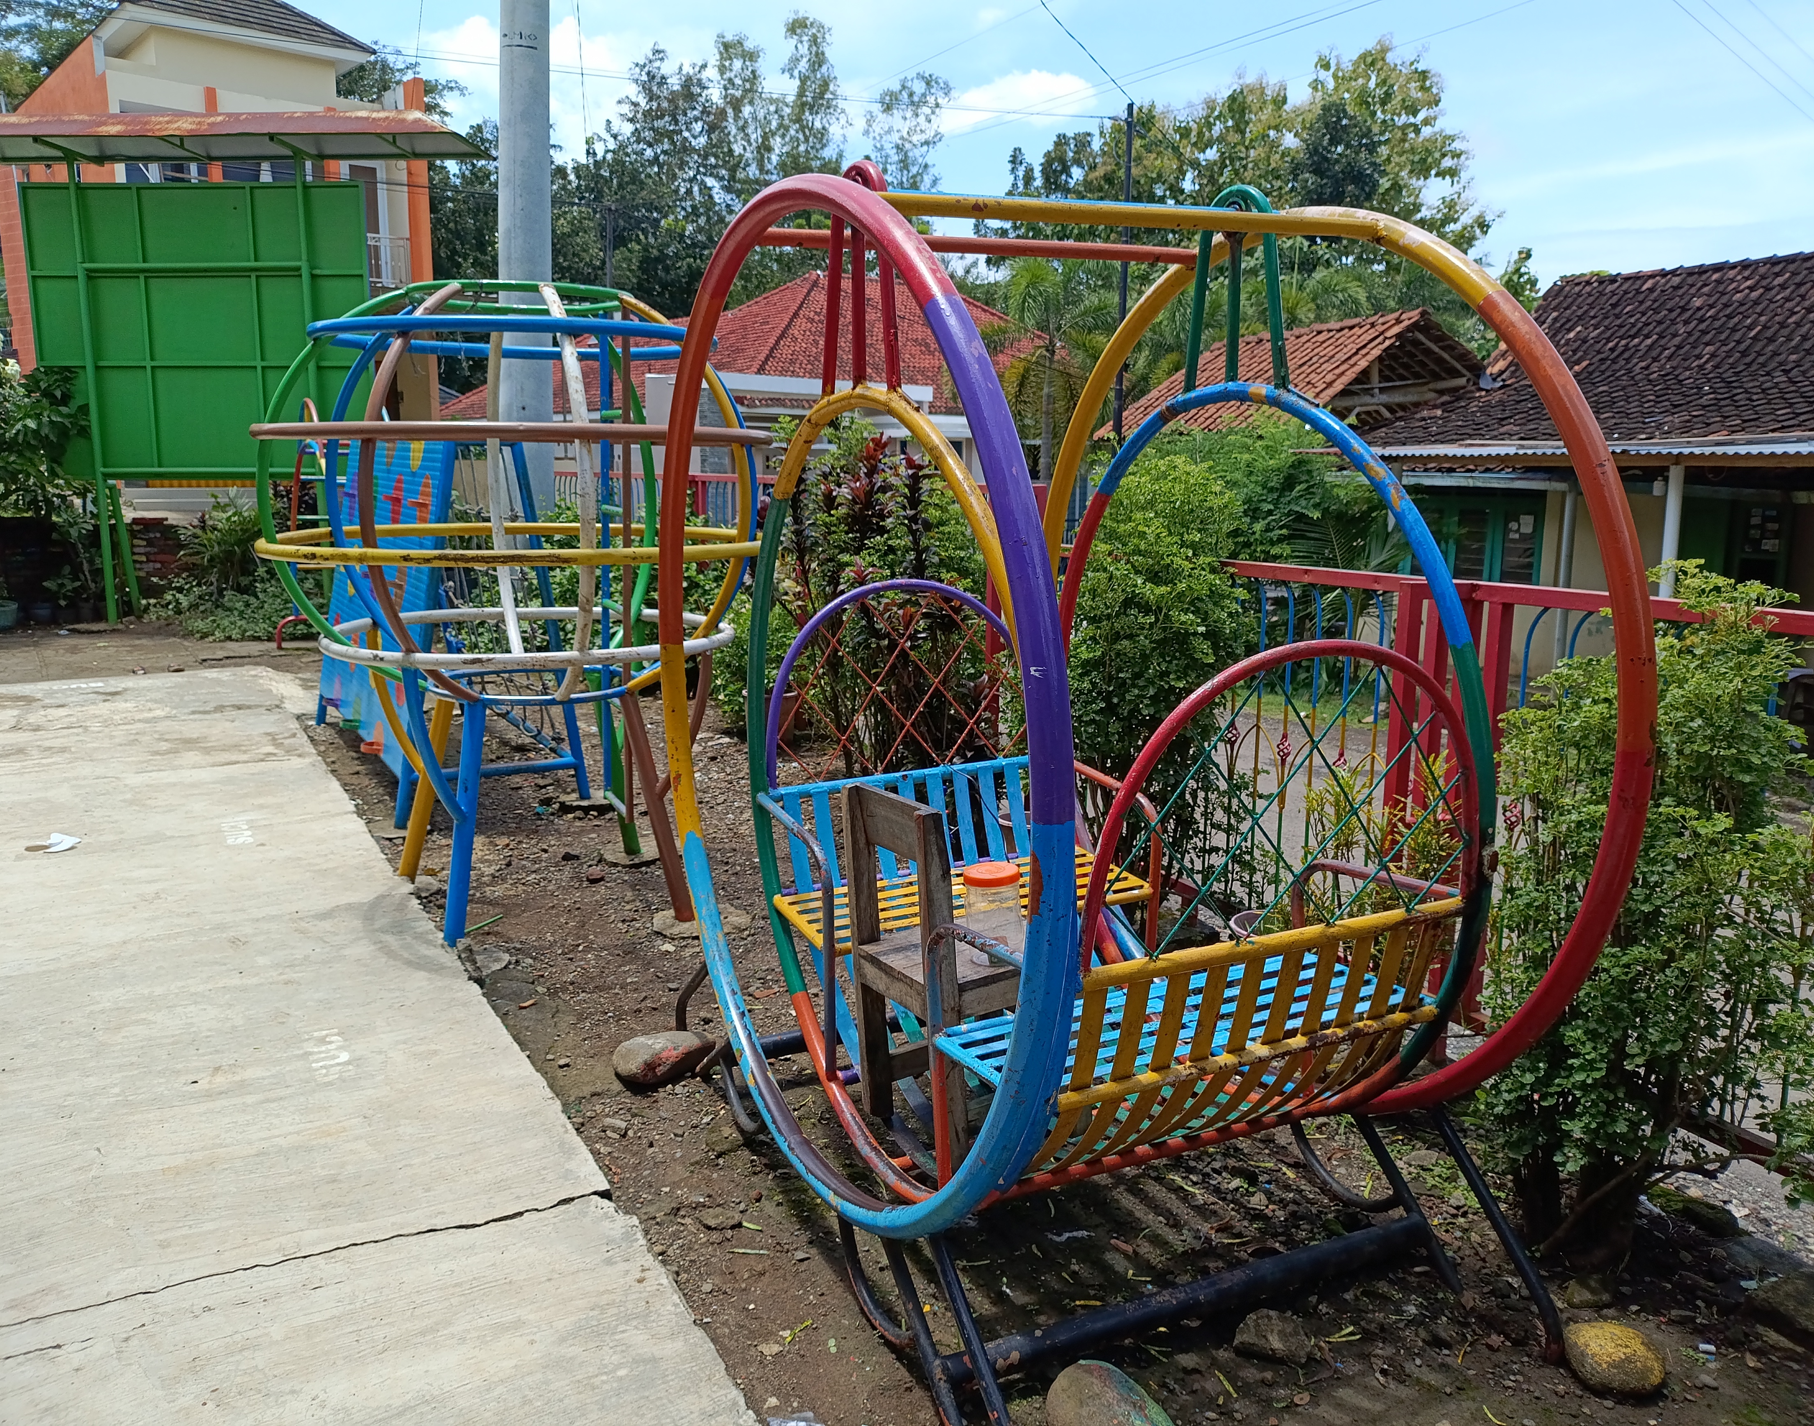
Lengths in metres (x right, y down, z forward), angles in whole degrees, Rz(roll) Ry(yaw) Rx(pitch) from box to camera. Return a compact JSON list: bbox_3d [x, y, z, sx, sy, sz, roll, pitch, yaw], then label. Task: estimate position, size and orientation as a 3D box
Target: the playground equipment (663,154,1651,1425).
[{"bbox_3d":[0.258,-0.021,2.559,1.050,1.900,1.720,-5,12,-26],"label":"playground equipment"}]

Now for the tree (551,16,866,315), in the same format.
[{"bbox_3d":[-4.806,-10.774,34.630,8.200,12.620,7.500,-1,10,-8],"label":"tree"}]

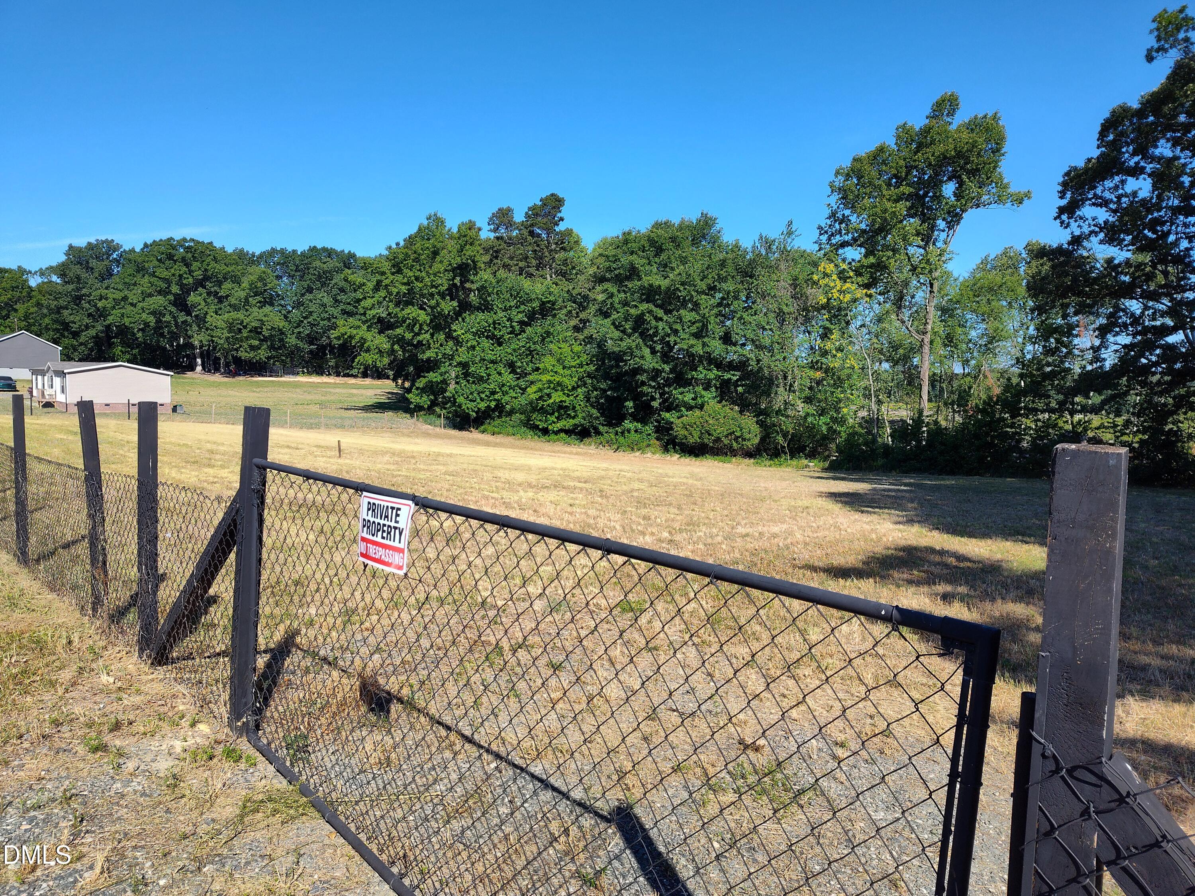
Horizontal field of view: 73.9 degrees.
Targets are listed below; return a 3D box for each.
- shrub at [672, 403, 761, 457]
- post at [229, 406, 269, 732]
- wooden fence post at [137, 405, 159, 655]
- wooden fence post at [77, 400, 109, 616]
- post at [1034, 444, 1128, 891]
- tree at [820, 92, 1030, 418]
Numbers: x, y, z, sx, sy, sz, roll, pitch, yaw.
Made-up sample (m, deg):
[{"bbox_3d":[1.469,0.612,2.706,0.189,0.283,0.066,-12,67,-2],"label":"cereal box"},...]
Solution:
[{"bbox_3d":[3.360,-0.489,22.500,2.500,1.600,2.300,2,4,9],"label":"shrub"},{"bbox_3d":[-1.616,0.567,3.707,0.097,1.513,0.097,1,4,-45],"label":"post"},{"bbox_3d":[-2.660,0.484,4.700,0.093,1.502,0.093,-1,5,-45],"label":"wooden fence post"},{"bbox_3d":[-3.498,0.422,5.516,0.090,1.484,0.090,-6,7,-45],"label":"wooden fence post"},{"bbox_3d":[0.754,0.767,1.290,0.092,1.533,0.092,4,5,37],"label":"post"},{"bbox_3d":[10.791,-5.831,26.900,7.000,12.154,6.600,2,4,17],"label":"tree"}]

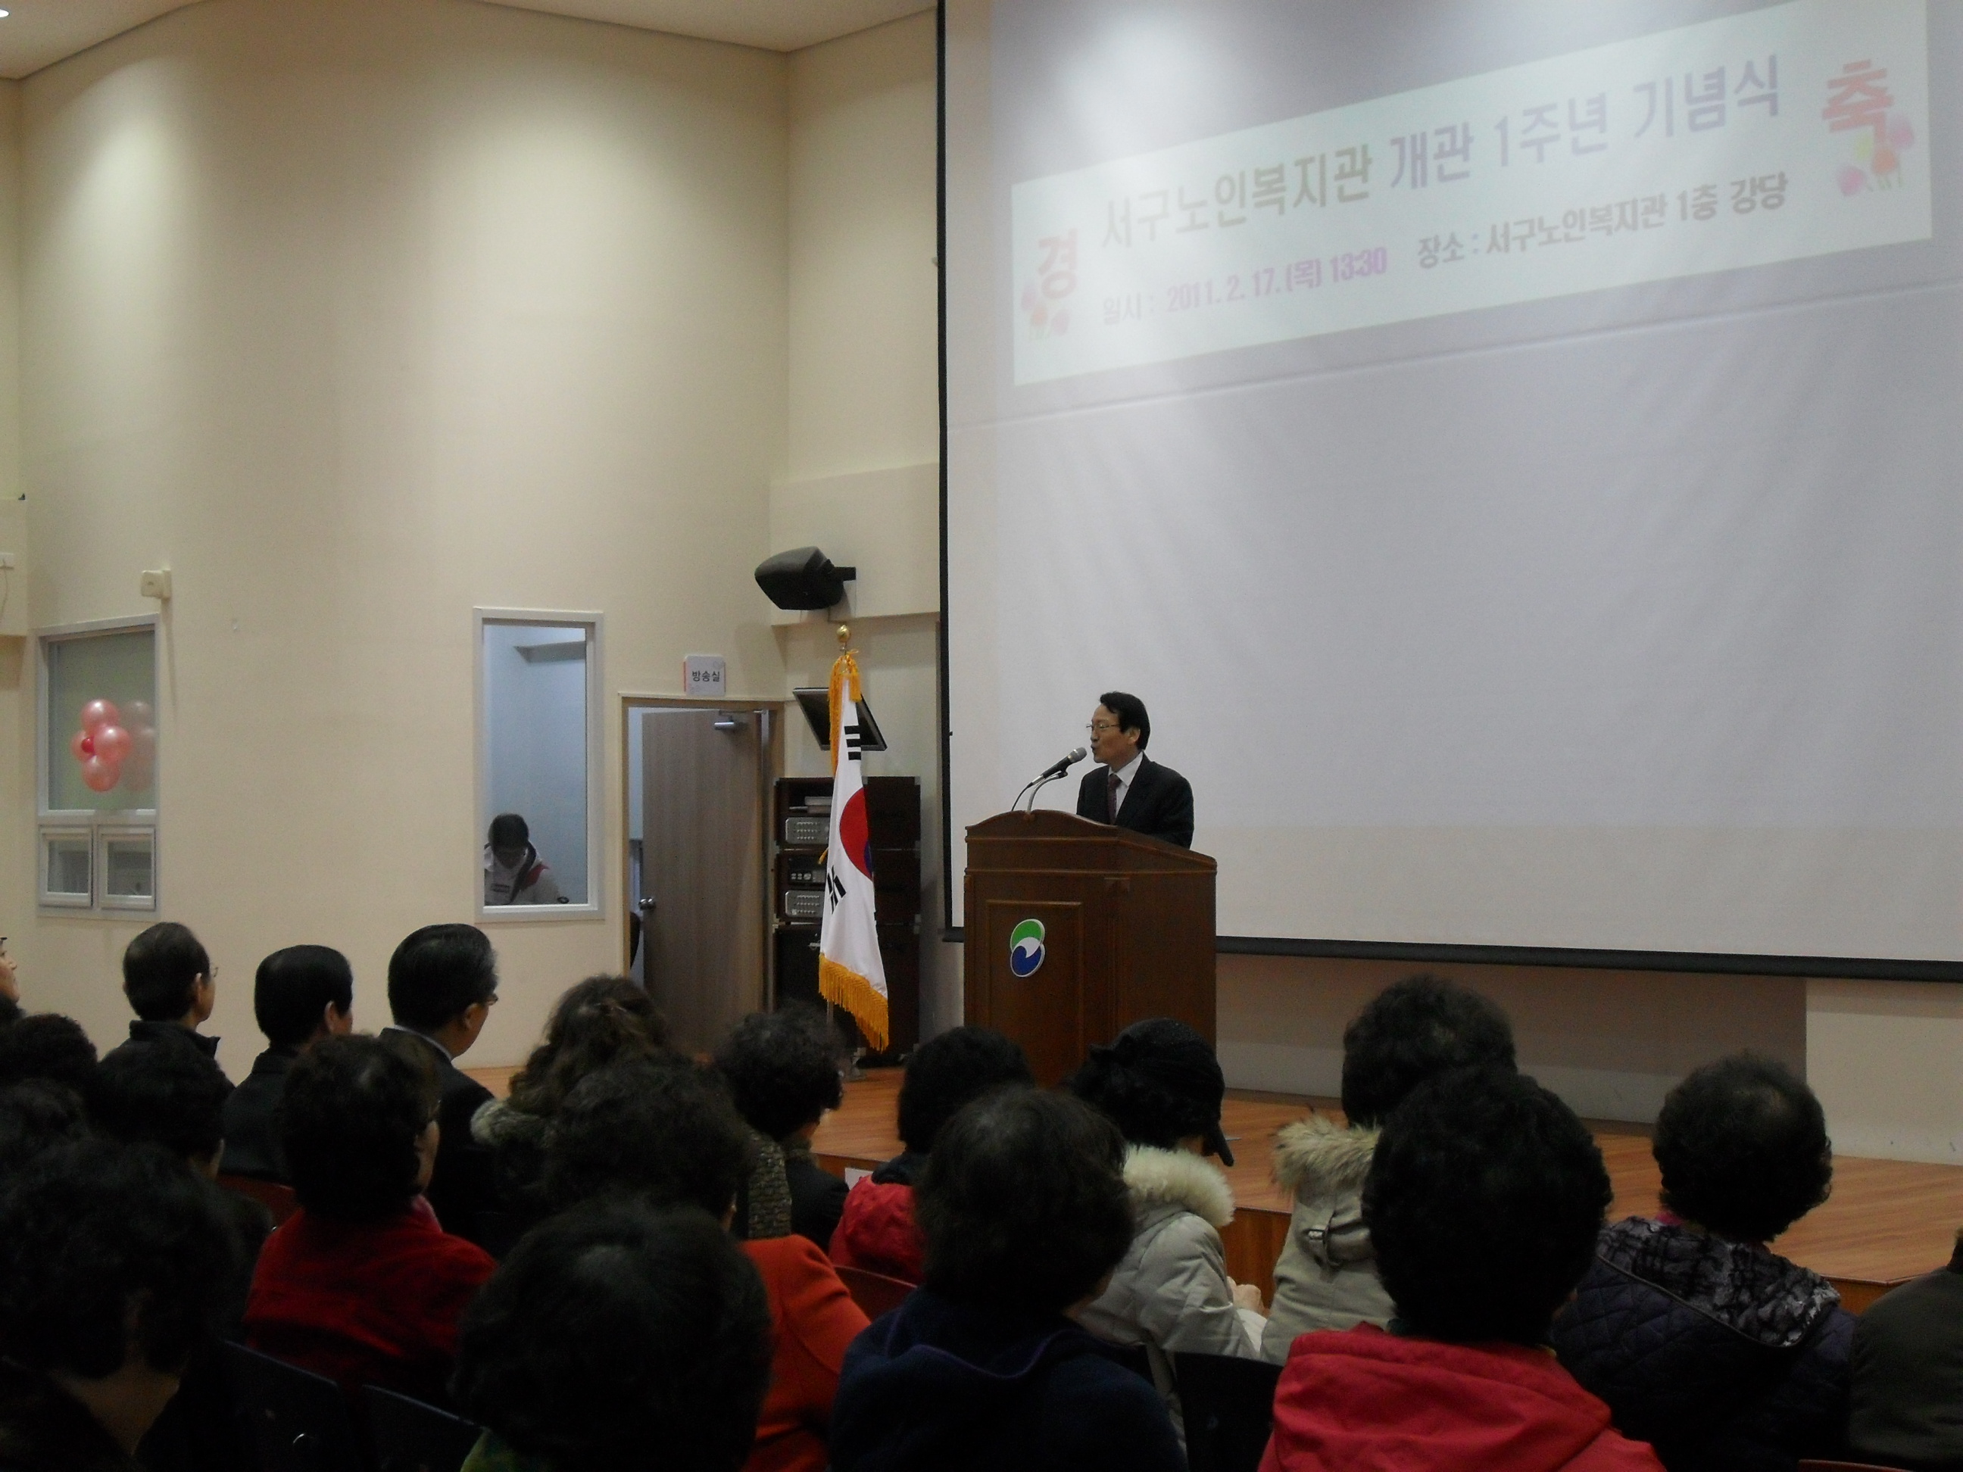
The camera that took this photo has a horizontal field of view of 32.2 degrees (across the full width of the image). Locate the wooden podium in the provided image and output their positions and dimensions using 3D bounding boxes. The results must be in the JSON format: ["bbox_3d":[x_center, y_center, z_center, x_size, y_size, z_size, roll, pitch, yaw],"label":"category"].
[{"bbox_3d":[0.374,0.887,12.058,0.445,1.249,0.837,1,-2,-40],"label":"wooden podium"}]

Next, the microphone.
[{"bbox_3d":[0.290,0.105,12.020,0.180,0.055,0.052,-31,12,-24],"label":"microphone"}]

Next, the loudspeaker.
[{"bbox_3d":[-0.916,-0.786,17.087,0.360,0.245,0.210,-2,43,47],"label":"loudspeaker"}]

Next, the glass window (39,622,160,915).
[{"bbox_3d":[-4.532,0.176,17.538,0.120,1.536,1.506,1,-2,-38],"label":"glass window"}]

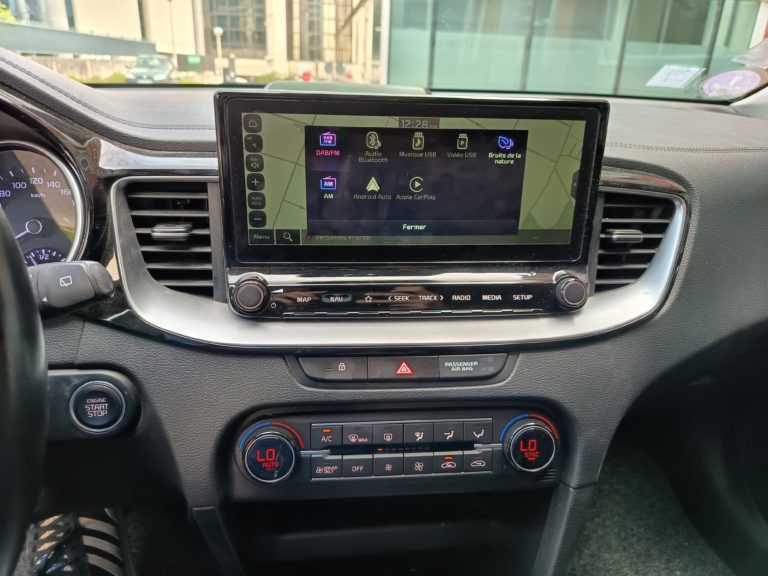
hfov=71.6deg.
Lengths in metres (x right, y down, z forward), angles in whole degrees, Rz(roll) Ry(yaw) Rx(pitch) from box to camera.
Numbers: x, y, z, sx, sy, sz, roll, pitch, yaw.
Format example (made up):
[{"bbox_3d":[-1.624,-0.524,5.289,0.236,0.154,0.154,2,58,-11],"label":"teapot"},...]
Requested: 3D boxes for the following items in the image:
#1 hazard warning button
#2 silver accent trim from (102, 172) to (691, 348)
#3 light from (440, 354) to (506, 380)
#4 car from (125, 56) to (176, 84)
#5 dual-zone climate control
[{"bbox_3d":[0.016,0.067,0.444,0.059,0.019,0.014,-1,8,-6],"label":"hazard warning button"},{"bbox_3d":[0.017,-0.023,0.408,0.415,0.127,0.055,-1,7,-6],"label":"silver accent trim"},{"bbox_3d":[0.075,0.067,0.450,0.057,0.019,0.012,-1,8,-6],"label":"light"},{"bbox_3d":[-10.810,-9.863,24.600,1.730,1.500,4.050,-4,22,-14],"label":"car"},{"bbox_3d":[0.015,0.132,0.445,0.265,0.054,0.027,-1,3,-6],"label":"dual-zone climate control"}]

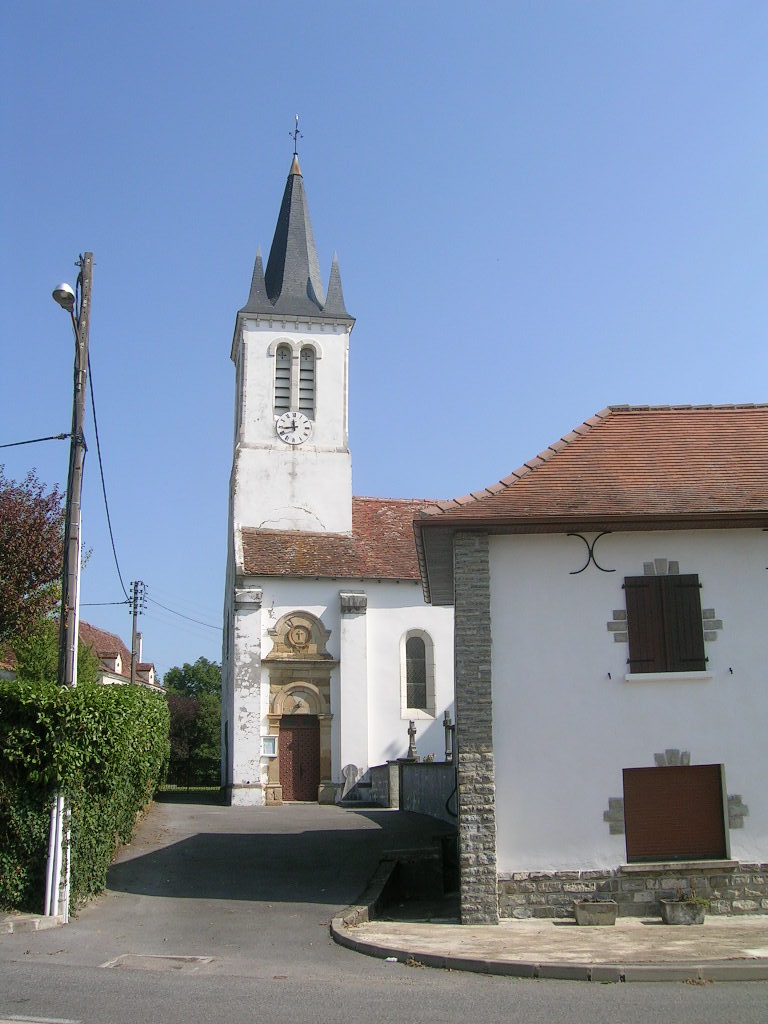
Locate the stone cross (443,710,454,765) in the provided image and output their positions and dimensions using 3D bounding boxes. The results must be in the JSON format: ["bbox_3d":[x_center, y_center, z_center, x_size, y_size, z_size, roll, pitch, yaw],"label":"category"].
[{"bbox_3d":[1.689,5.985,27.352,0.220,1.430,0.480,2,-14,-12],"label":"stone cross"}]

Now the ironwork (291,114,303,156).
[{"bbox_3d":[-3.321,-14.291,39.302,0.500,1.795,0.400,2,-14,-12],"label":"ironwork"}]

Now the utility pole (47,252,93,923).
[{"bbox_3d":[-4.205,0.561,13.312,0.420,8.865,1.050,-5,-14,17],"label":"utility pole"}]

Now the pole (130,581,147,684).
[{"bbox_3d":[-8.837,6.148,36.600,0.600,7.545,0.400,-1,-13,0],"label":"pole"}]

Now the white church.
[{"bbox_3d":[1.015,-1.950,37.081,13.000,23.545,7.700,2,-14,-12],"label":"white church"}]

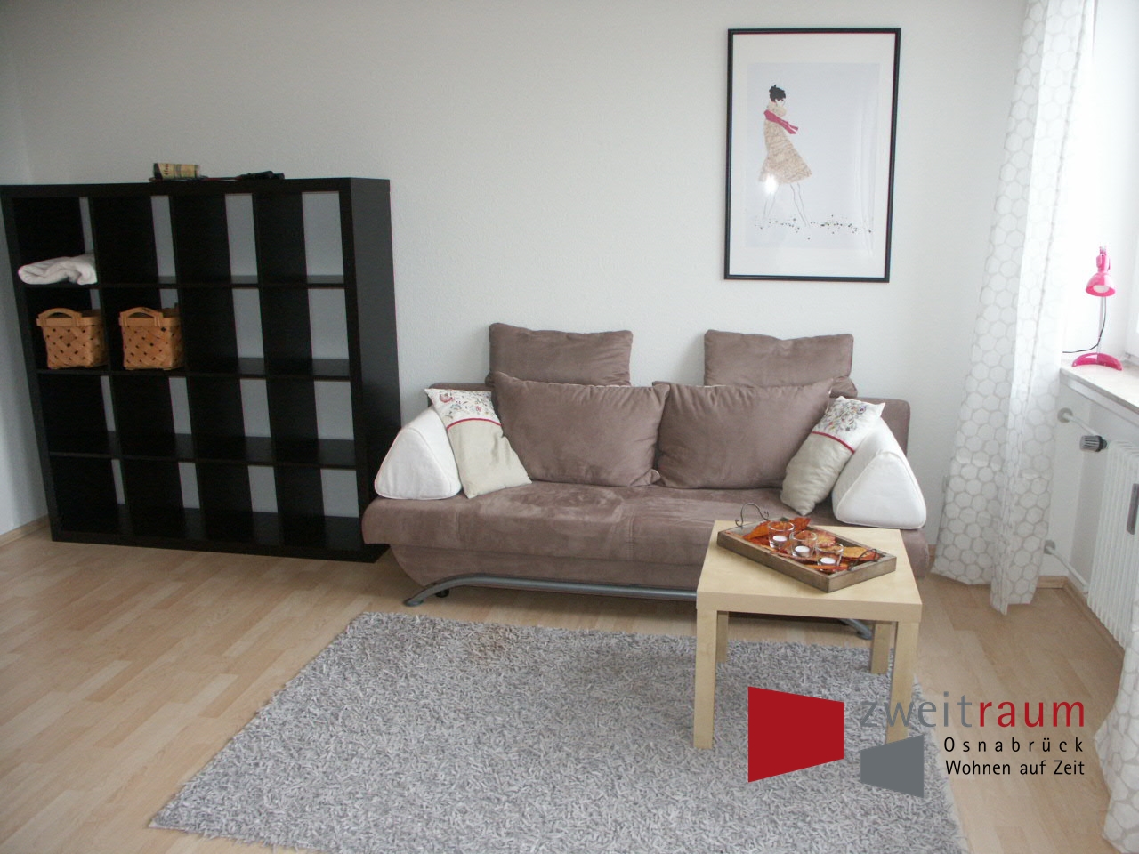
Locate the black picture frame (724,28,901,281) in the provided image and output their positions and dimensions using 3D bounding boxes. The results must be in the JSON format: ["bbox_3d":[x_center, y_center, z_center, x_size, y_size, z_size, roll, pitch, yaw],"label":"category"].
[{"bbox_3d":[0.909,-1.017,3.485,0.620,0.920,0.025,2,14,10],"label":"black picture frame"}]

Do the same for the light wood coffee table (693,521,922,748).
[{"bbox_3d":[0.656,0.583,2.605,0.550,0.450,0.550,2,14,12],"label":"light wood coffee table"}]

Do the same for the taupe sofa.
[{"bbox_3d":[0.274,0.150,3.381,1.920,0.940,0.870,2,14,11],"label":"taupe sofa"}]

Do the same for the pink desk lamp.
[{"bbox_3d":[1.663,-0.369,2.866,0.160,0.395,0.170,7,15,30],"label":"pink desk lamp"}]

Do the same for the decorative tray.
[{"bbox_3d":[0.650,0.318,2.552,0.262,0.095,0.420,-9,16,-31],"label":"decorative tray"}]

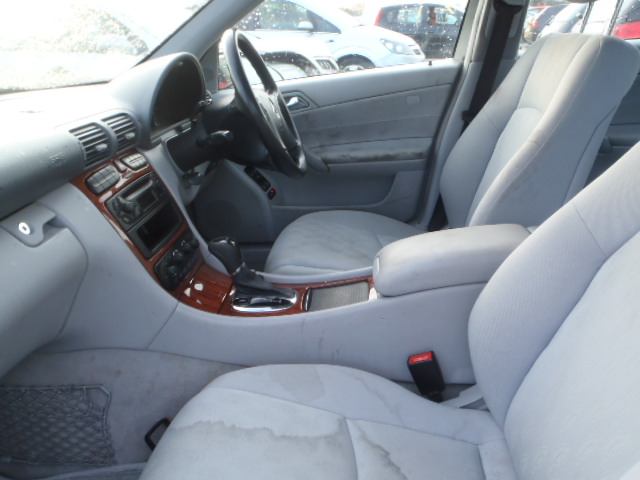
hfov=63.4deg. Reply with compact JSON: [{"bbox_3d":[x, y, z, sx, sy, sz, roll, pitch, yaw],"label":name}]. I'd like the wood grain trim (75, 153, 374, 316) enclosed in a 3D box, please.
[{"bbox_3d":[-0.159,-0.015,1.003,0.510,0.315,0.250,0,24,12],"label":"wood grain trim"}]

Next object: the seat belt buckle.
[{"bbox_3d":[0.186,0.235,0.894,0.044,0.095,0.028,-16,20,19],"label":"seat belt buckle"}]

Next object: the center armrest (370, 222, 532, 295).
[{"bbox_3d":[0.240,0.024,0.928,0.300,0.072,0.165,-9,22,16],"label":"center armrest"}]

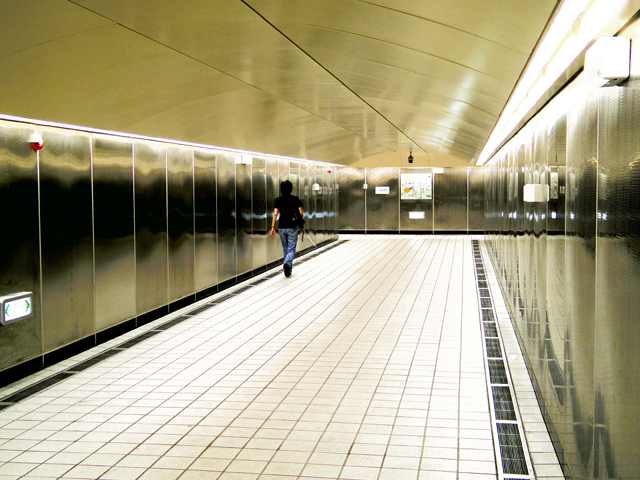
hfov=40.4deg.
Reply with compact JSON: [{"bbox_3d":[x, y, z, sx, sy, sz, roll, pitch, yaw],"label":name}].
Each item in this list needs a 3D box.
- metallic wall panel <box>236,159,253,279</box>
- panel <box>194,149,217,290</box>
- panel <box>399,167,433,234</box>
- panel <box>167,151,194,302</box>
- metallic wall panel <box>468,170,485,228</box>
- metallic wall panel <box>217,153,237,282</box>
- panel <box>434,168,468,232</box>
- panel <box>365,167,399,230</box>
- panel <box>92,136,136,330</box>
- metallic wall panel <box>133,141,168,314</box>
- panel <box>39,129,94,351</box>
[{"bbox_3d":[-1.232,-0.414,13.896,0.050,1.919,1.046,0,4,9],"label":"metallic wall panel"},{"bbox_3d":[-1.573,-0.284,11.837,0.050,1.919,1.046,0,4,9],"label":"panel"},{"bbox_3d":[2.966,-1.250,26.606,1.036,1.898,0.050,0,4,9],"label":"panel"},{"bbox_3d":[-1.744,-0.219,10.807,0.050,1.919,1.046,0,4,9],"label":"panel"},{"bbox_3d":[5.011,-1.242,26.268,1.036,1.898,0.050,0,4,9],"label":"metallic wall panel"},{"bbox_3d":[-1.403,-0.349,12.867,0.050,1.919,1.046,0,4,9],"label":"metallic wall panel"},{"bbox_3d":[3.988,-1.246,26.437,1.036,1.898,0.050,0,4,9],"label":"panel"},{"bbox_3d":[1.943,-1.254,26.775,1.036,1.898,0.050,0,4,9],"label":"panel"},{"bbox_3d":[-2.084,-0.090,8.747,0.050,1.919,1.046,0,4,9],"label":"panel"},{"bbox_3d":[-1.914,-0.154,9.777,0.050,1.919,1.046,0,4,9],"label":"metallic wall panel"},{"bbox_3d":[-2.255,-0.025,7.717,0.050,1.919,1.046,0,4,9],"label":"panel"}]

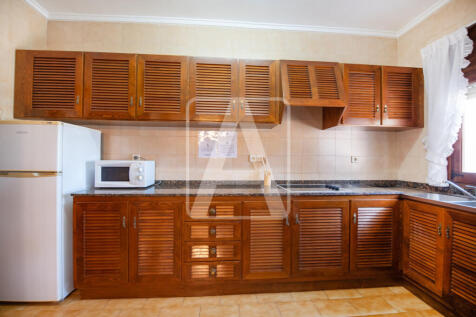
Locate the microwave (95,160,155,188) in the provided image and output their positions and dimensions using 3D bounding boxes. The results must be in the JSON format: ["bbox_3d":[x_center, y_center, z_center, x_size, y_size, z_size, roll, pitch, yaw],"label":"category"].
[{"bbox_3d":[-1.108,0.148,1.991,0.446,0.257,0.317,0,0,-4],"label":"microwave"}]

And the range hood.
[{"bbox_3d":[0.723,-0.648,2.072,0.608,0.617,0.490,1,0,-4],"label":"range hood"}]

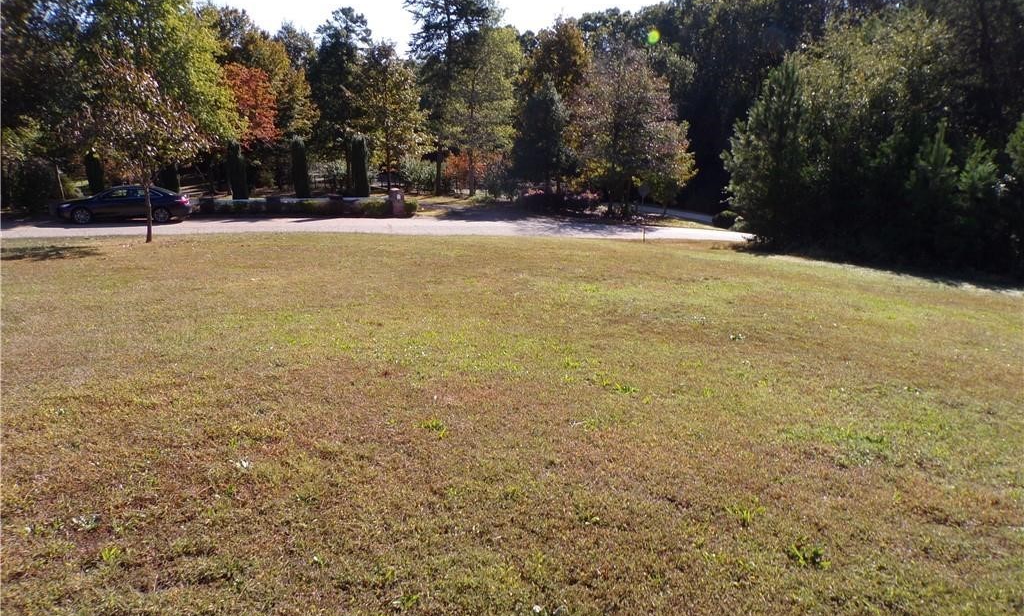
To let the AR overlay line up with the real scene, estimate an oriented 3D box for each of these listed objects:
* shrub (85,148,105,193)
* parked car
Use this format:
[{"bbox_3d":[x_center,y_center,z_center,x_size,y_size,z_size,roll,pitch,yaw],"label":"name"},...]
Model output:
[{"bbox_3d":[-18.498,-5.663,31.495,0.850,3.016,0.850,-3,11,-18],"label":"shrub"},{"bbox_3d":[-15.670,-4.233,28.874,4.850,1.450,1.840,-3,11,-19],"label":"parked car"}]

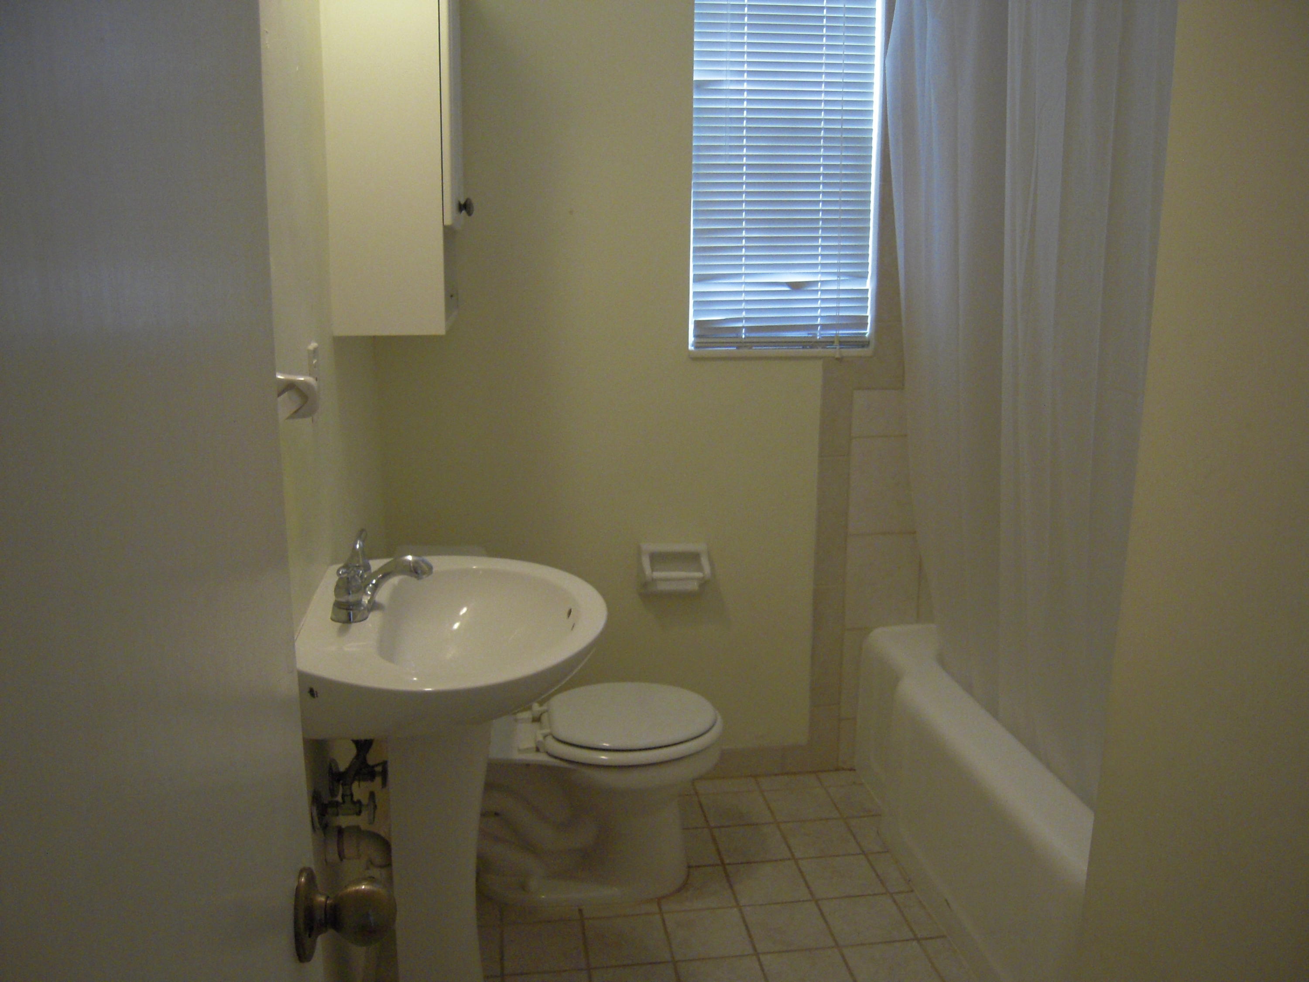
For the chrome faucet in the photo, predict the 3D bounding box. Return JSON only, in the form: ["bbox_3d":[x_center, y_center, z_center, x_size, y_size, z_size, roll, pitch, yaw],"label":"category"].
[{"bbox_3d":[-0.403,0.127,1.583,0.145,0.092,0.233,-2,11,-7],"label":"chrome faucet"}]

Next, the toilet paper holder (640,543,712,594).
[{"bbox_3d":[0.054,0.201,2.624,0.171,0.125,0.082,-2,11,-7],"label":"toilet paper holder"}]

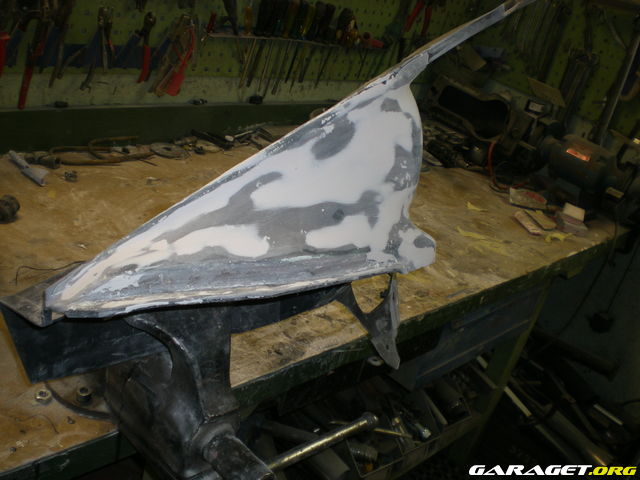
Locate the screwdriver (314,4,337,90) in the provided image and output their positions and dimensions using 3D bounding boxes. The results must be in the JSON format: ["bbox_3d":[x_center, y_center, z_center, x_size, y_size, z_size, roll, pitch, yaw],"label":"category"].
[{"bbox_3d":[0.009,-0.533,1.945,0.028,0.235,0.028,9,30,-5],"label":"screwdriver"}]

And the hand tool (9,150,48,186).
[{"bbox_3d":[-0.592,-0.155,1.441,0.036,0.021,0.155,-12,37,-45],"label":"hand tool"}]

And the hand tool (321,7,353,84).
[{"bbox_3d":[0.044,-0.543,1.979,0.030,0.215,0.030,-10,36,-46],"label":"hand tool"}]

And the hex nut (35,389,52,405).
[{"bbox_3d":[-0.337,0.193,0.857,0.019,0.009,0.020,35,31,33],"label":"hex nut"}]

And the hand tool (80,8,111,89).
[{"bbox_3d":[-0.473,-0.403,1.485,0.048,0.172,0.025,-11,37,-46],"label":"hand tool"}]

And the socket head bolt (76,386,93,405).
[{"bbox_3d":[-0.286,0.189,0.855,0.018,0.012,0.018,-12,37,-45],"label":"socket head bolt"}]

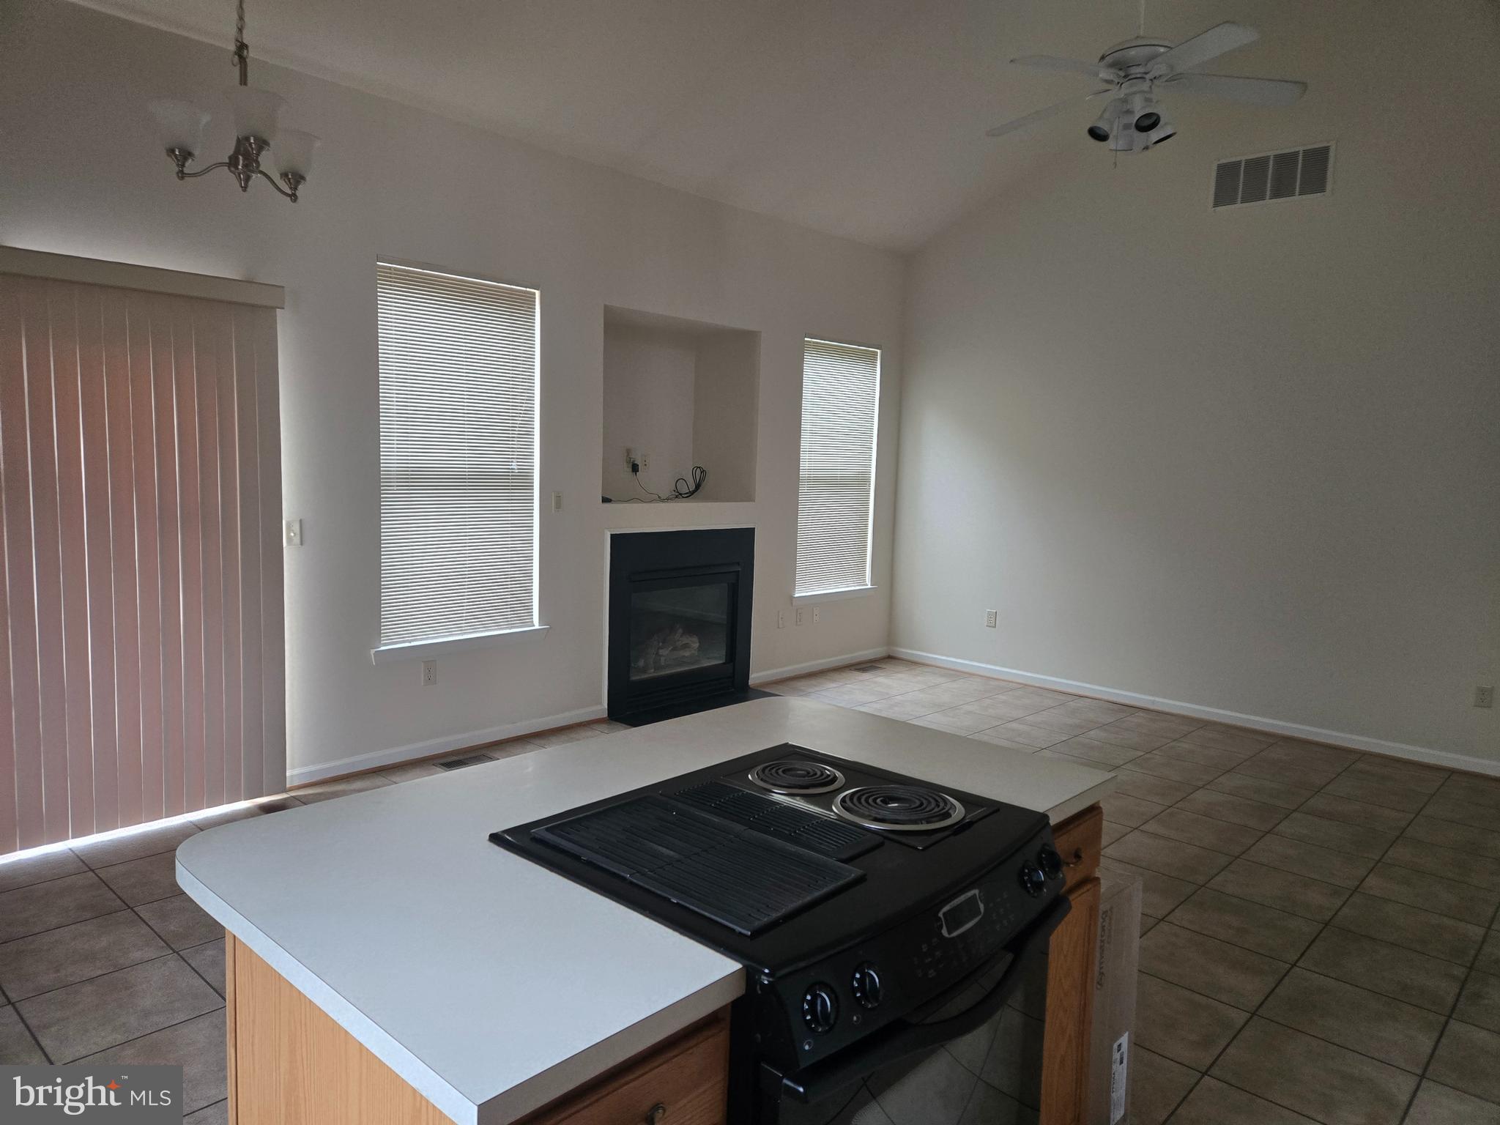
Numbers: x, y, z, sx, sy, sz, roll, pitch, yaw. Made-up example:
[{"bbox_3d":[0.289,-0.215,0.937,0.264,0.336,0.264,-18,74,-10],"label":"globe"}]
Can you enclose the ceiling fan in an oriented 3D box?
[{"bbox_3d":[1.548,-1.887,4.022,1.290,0.455,1.290,7,8,43],"label":"ceiling fan"}]

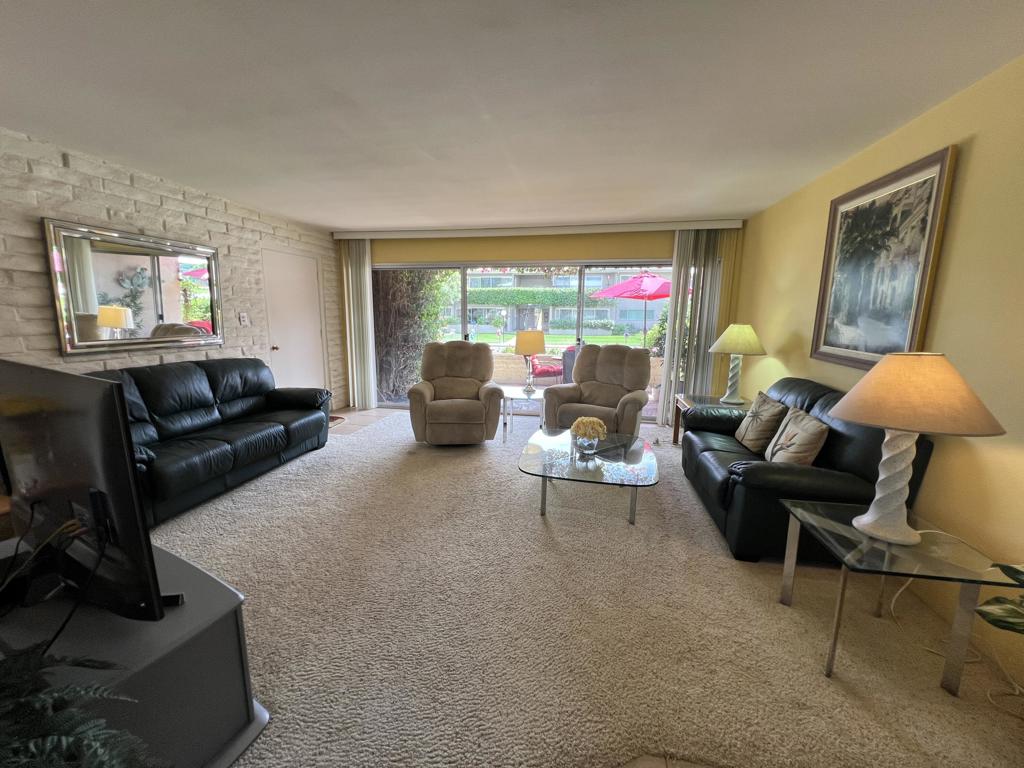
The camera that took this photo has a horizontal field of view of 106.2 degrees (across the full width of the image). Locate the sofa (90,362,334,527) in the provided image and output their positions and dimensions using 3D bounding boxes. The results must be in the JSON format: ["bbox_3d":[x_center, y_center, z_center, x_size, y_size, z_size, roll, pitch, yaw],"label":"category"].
[{"bbox_3d":[-2.470,0.329,3.163,0.860,0.930,1.960,3,11,13],"label":"sofa"}]

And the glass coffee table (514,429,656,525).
[{"bbox_3d":[0.542,0.695,2.804,0.910,0.395,0.940,2,11,10],"label":"glass coffee table"}]

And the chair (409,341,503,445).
[{"bbox_3d":[-0.609,0.064,4.377,0.970,1.050,0.920,0,10,-4],"label":"chair"}]

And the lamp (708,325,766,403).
[{"bbox_3d":[2.163,-0.185,3.708,0.480,0.750,0.480,2,11,10],"label":"lamp"}]

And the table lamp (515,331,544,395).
[{"bbox_3d":[0.198,-0.241,4.279,0.335,0.690,0.335,2,11,10],"label":"table lamp"}]

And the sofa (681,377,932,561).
[{"bbox_3d":[1.760,0.466,2.712,0.830,0.900,1.440,2,11,10],"label":"sofa"}]

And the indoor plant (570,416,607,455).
[{"bbox_3d":[0.553,0.362,2.763,0.255,0.270,0.255,2,11,10],"label":"indoor plant"}]

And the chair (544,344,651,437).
[{"bbox_3d":[0.982,0.135,4.064,0.970,1.050,0.920,8,13,35],"label":"chair"}]

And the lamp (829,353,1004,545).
[{"bbox_3d":[1.572,0.254,1.552,0.485,0.735,0.485,2,11,10],"label":"lamp"}]

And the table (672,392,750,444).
[{"bbox_3d":[2.021,0.445,3.827,0.670,0.545,0.640,2,11,10],"label":"table"}]

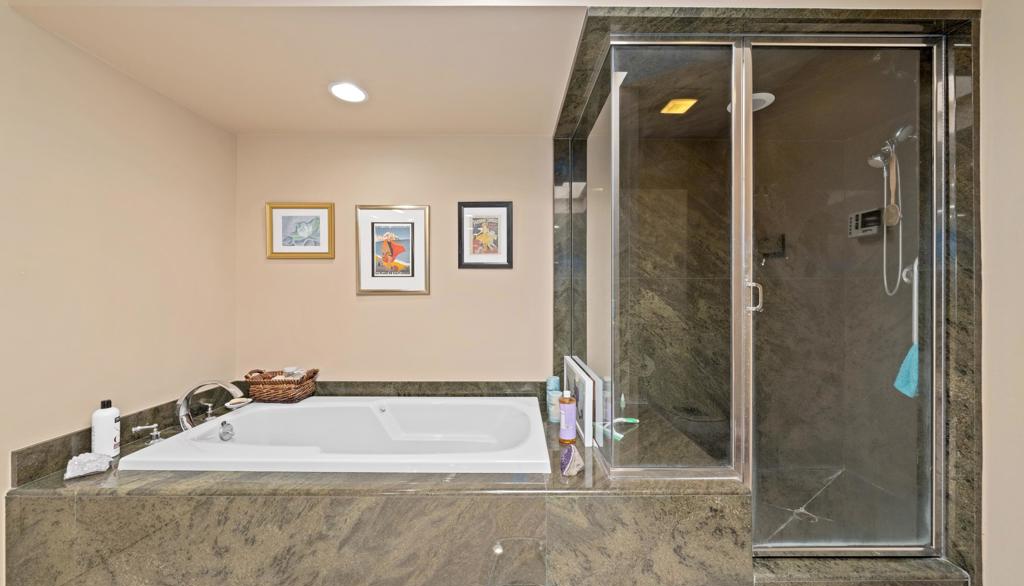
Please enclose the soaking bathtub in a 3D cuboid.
[{"bbox_3d":[-0.677,0.858,1.832,1.667,0.439,0.840,0,0,0],"label":"soaking bathtub"}]

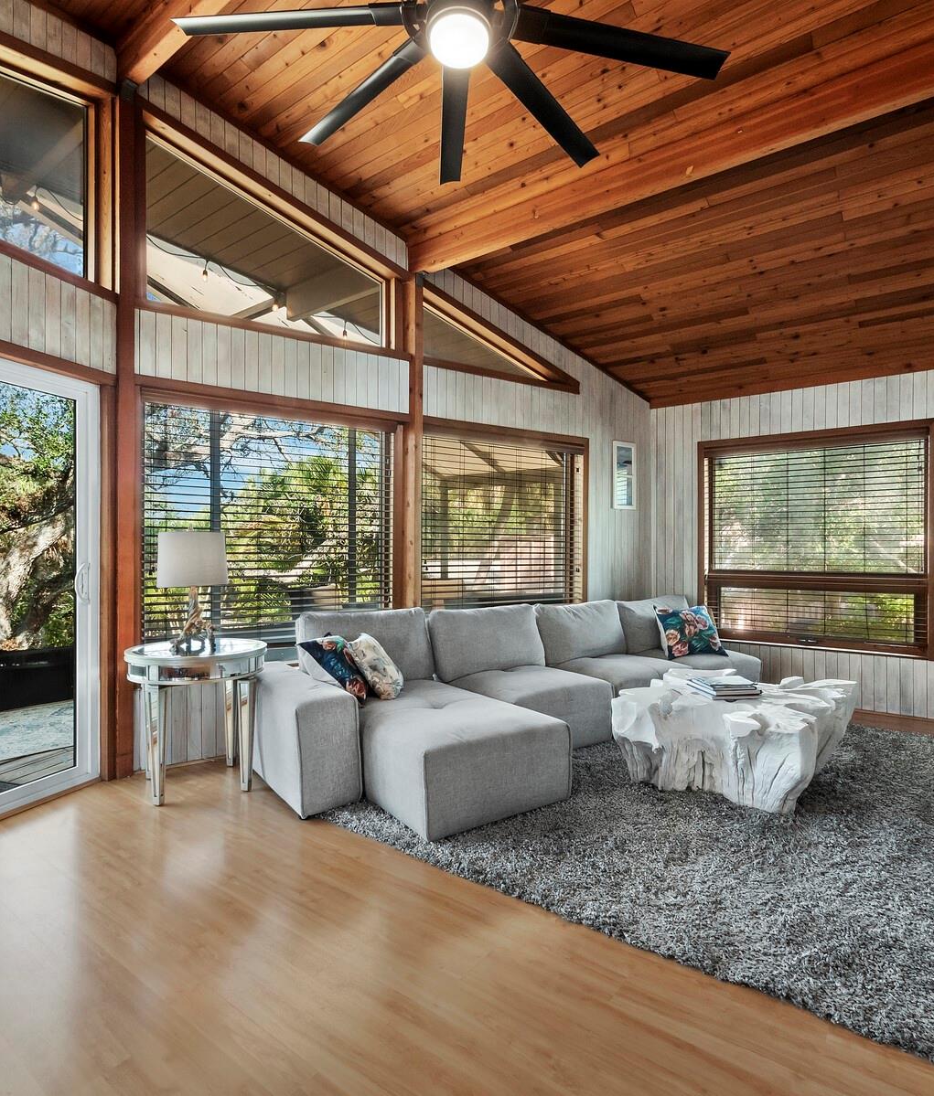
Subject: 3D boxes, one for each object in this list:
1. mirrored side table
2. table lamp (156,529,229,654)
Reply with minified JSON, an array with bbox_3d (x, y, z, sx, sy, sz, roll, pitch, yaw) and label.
[{"bbox_3d":[-1.349,0.851,2.978,0.655,0.679,0.655,0,0,-30],"label":"mirrored side table"},{"bbox_3d":[-1.378,0.201,2.975,0.329,0.620,0.329,0,0,-30],"label":"table lamp"}]

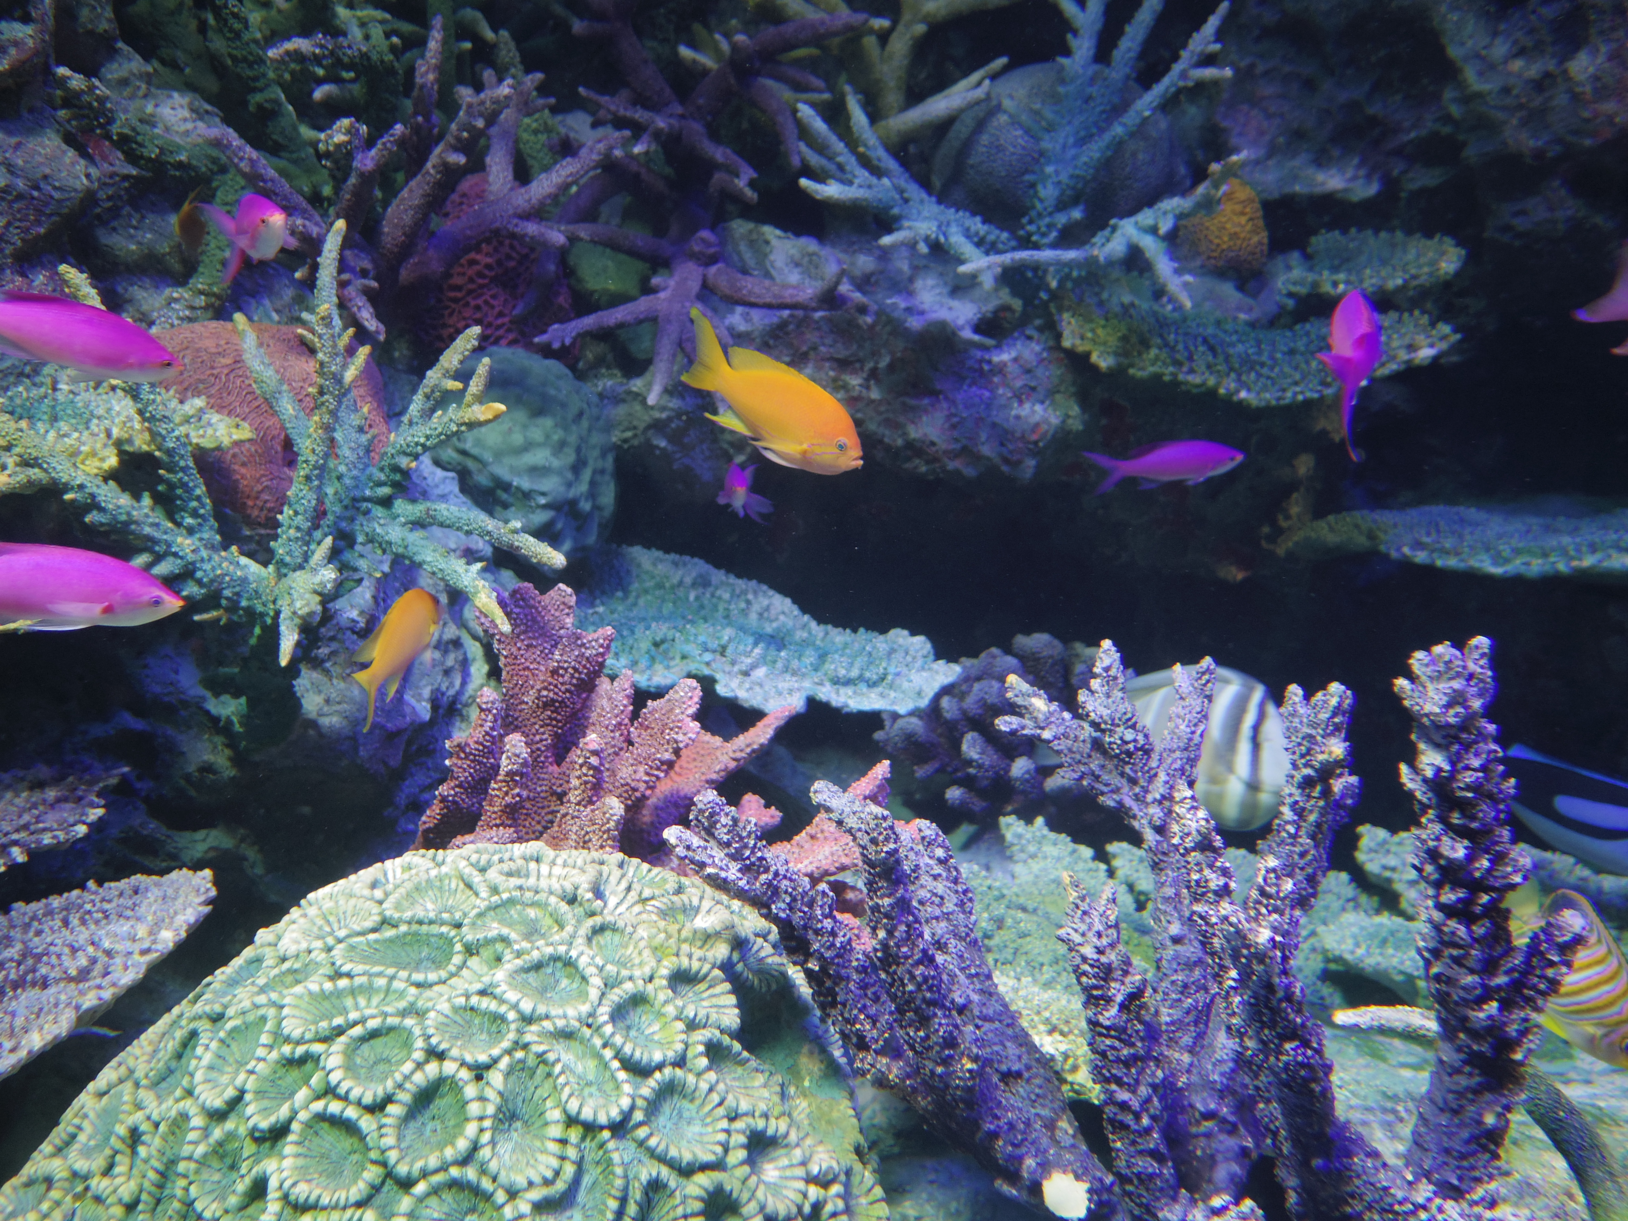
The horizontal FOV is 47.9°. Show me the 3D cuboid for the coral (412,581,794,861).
[{"bbox_3d":[-0.115,0.063,1.000,0.205,0.155,0.150,0,12,0],"label":"coral"}]

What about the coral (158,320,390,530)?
[{"bbox_3d":[-0.368,-0.126,1.250,0.165,0.145,0.140,0,12,0],"label":"coral"}]

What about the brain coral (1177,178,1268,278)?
[{"bbox_3d":[0.389,-0.365,1.750,0.090,0.097,0.085,0,12,0],"label":"brain coral"}]

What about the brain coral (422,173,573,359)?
[{"bbox_3d":[-0.254,-0.275,1.460,0.125,0.145,0.115,0,12,0],"label":"brain coral"}]

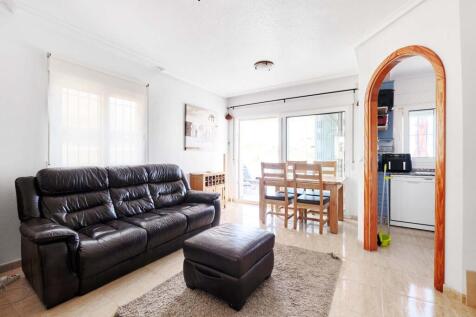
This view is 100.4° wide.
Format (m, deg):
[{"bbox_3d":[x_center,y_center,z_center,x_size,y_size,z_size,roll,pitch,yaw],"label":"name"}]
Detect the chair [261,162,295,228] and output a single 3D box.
[{"bbox_3d":[0.714,0.587,3.404,0.424,1.024,0.535,0,0,31],"label":"chair"}]

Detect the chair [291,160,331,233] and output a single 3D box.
[{"bbox_3d":[1.153,0.589,3.135,0.424,1.024,0.535,0,0,31],"label":"chair"}]

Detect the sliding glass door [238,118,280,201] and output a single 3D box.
[{"bbox_3d":[0.493,0.054,4.739,1.160,2.038,0.061,0,0,31],"label":"sliding glass door"}]

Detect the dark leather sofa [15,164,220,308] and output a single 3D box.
[{"bbox_3d":[-1.247,0.592,2.539,0.999,1.009,1.978,0,0,34],"label":"dark leather sofa"}]

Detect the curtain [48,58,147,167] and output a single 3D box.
[{"bbox_3d":[-1.768,-0.480,2.691,0.060,1.320,1.190,0,0,32],"label":"curtain"}]

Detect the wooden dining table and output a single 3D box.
[{"bbox_3d":[1.111,0.728,3.504,1.332,0.744,0.797,0,0,31],"label":"wooden dining table"}]

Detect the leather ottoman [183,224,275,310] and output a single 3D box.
[{"bbox_3d":[-0.060,0.894,1.799,0.580,0.399,0.560,0,0,33],"label":"leather ottoman"}]

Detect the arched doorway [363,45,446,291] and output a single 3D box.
[{"bbox_3d":[1.719,0.003,2.071,0.140,2.240,0.810,0,0,-13],"label":"arched doorway"}]

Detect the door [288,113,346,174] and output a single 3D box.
[{"bbox_3d":[1.543,0.060,4.096,1.181,2.038,0.061,0,0,31],"label":"door"}]

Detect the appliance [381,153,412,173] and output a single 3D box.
[{"bbox_3d":[2.772,0.084,3.474,0.380,0.310,0.320,0,0,32],"label":"appliance"}]

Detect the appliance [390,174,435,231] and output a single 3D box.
[{"bbox_3d":[2.954,0.706,3.394,0.600,0.840,0.580,0,0,32],"label":"appliance"}]

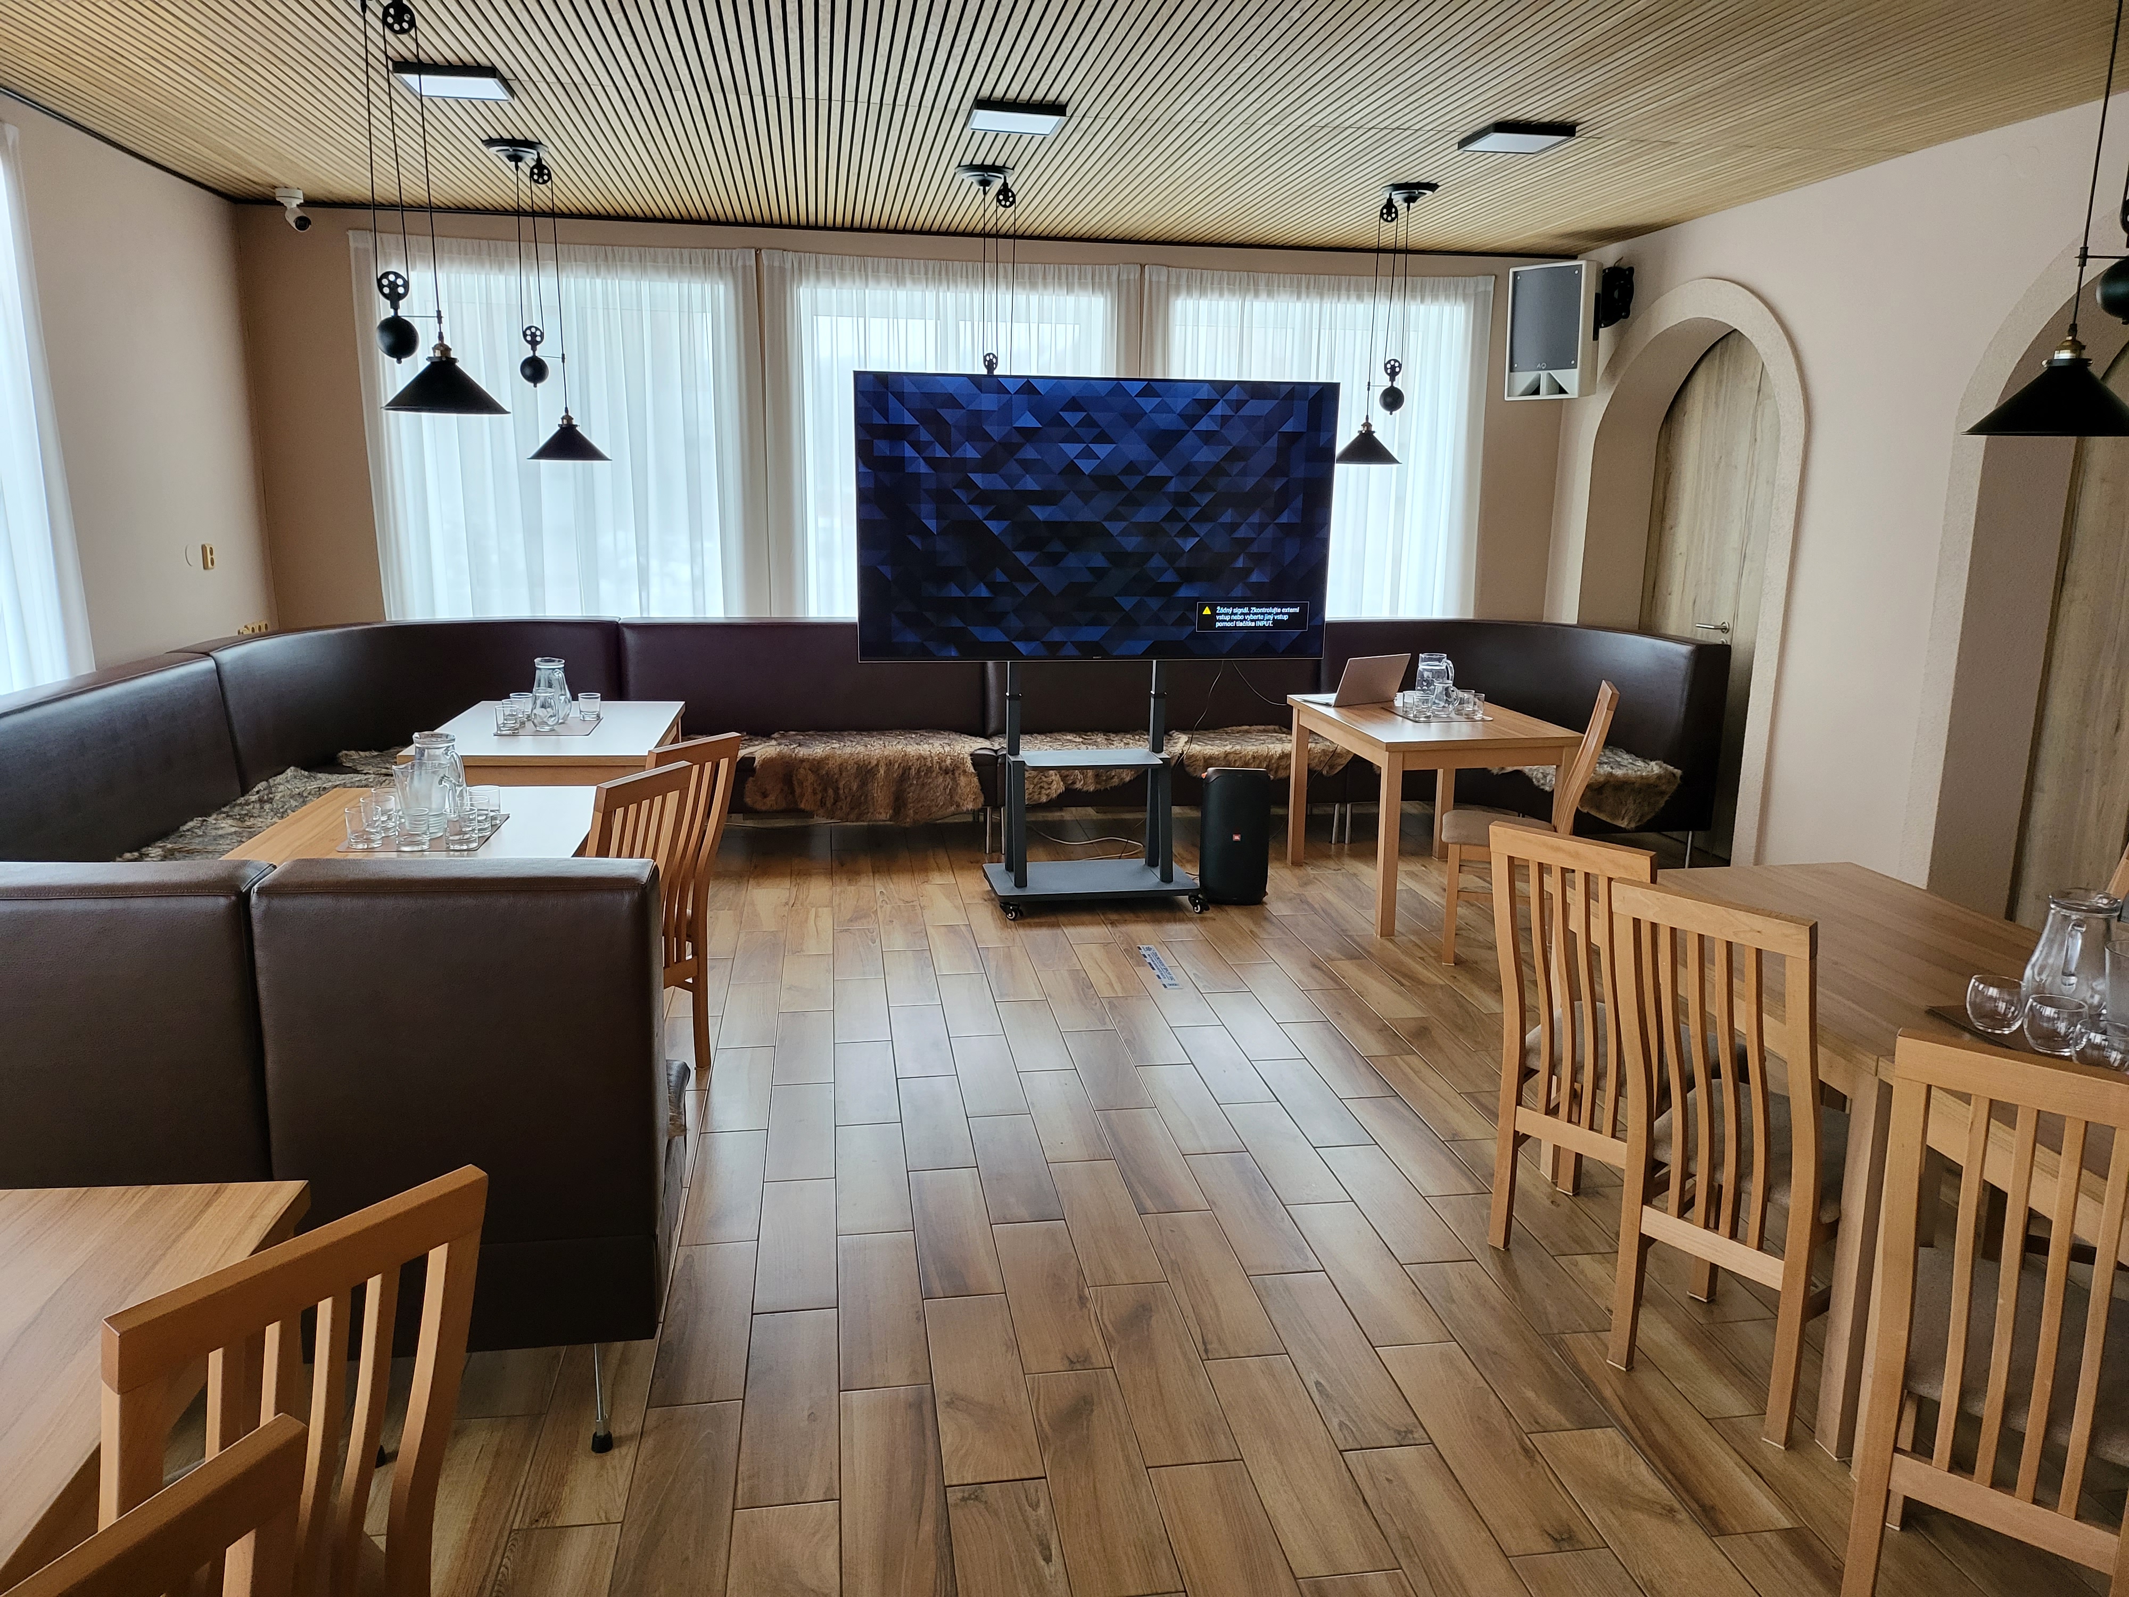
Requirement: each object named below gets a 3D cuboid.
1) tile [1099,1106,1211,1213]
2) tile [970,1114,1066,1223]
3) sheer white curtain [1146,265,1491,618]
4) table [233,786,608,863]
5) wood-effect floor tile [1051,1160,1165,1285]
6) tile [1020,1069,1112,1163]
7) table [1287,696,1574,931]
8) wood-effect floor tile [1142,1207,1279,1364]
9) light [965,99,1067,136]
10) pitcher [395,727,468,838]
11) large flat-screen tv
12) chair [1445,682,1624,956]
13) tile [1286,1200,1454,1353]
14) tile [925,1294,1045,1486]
[{"bbox_3d":[0.218,0.928,3.800,0.173,0.010,0.600,-1,12,-9],"label":"tile"},{"bbox_3d":[-0.132,0.928,3.726,0.176,0.010,0.600,-1,12,-9],"label":"tile"},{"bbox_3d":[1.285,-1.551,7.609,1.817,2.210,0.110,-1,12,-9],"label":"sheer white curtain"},{"bbox_3d":[-1.701,0.470,3.997,0.850,0.755,1.300,-1,12,-9],"label":"table"},{"bbox_3d":[0.091,0.994,3.480,0.173,0.010,0.600,-1,12,-9],"label":"wood-effect floor tile"},{"bbox_3d":[-0.002,0.871,4.066,0.173,0.010,0.600,-1,12,-9],"label":"tile"},{"bbox_3d":[1.507,0.031,6.272,0.820,0.765,1.265,-1,12,-8],"label":"table"},{"bbox_3d":[0.312,1.052,3.219,0.173,0.010,0.600,-1,12,-9],"label":"wood-effect floor tile"},{"bbox_3d":[-0.158,-2.167,4.699,0.280,0.035,0.280,-1,12,-9],"label":"light"},{"bbox_3d":[-1.715,-0.043,3.977,0.168,0.255,0.138,2,12,6],"label":"pitcher"},{"bbox_3d":[0.137,-1.081,5.769,1.884,1.087,0.060,-1,13,-9],"label":"large flat-screen tv"},{"bbox_3d":[1.682,0.090,5.424,0.550,1.000,0.430,3,12,13],"label":"chair"},{"bbox_3d":[0.657,1.040,3.255,0.173,0.010,0.599,-1,12,-9],"label":"tile"},{"bbox_3d":[-0.164,1.125,2.844,0.173,0.010,0.600,-1,12,-9],"label":"tile"}]

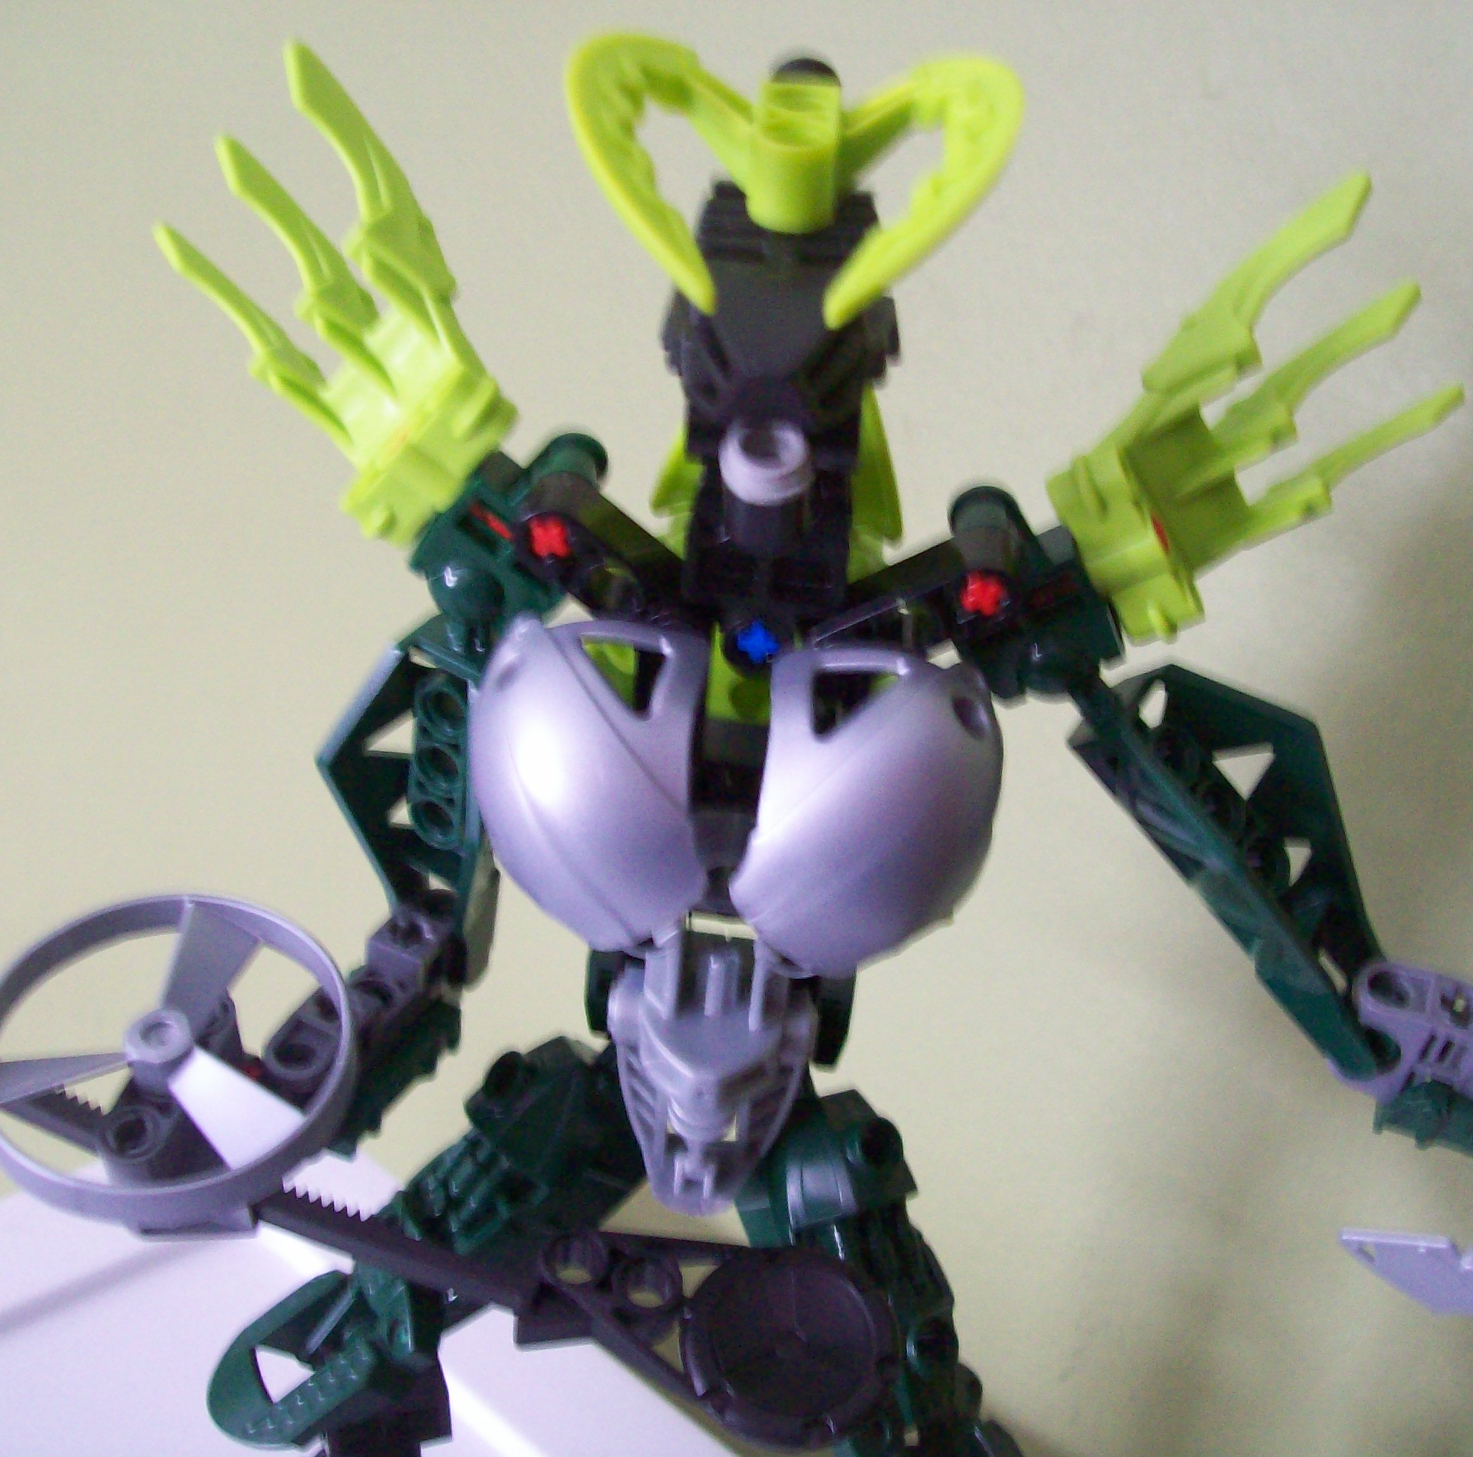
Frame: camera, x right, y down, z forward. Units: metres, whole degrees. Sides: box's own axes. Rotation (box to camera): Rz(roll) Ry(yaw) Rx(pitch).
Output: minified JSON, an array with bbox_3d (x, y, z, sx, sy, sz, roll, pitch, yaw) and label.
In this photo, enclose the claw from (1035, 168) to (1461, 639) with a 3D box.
[{"bbox_3d":[0.053,-0.031,0.209,0.051,0.030,0.018,-45,29,-21],"label":"claw"}]

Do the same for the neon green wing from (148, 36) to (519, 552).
[{"bbox_3d":[-0.045,-0.050,0.245,0.028,0.057,0.020,-27,15,14],"label":"neon green wing"}]

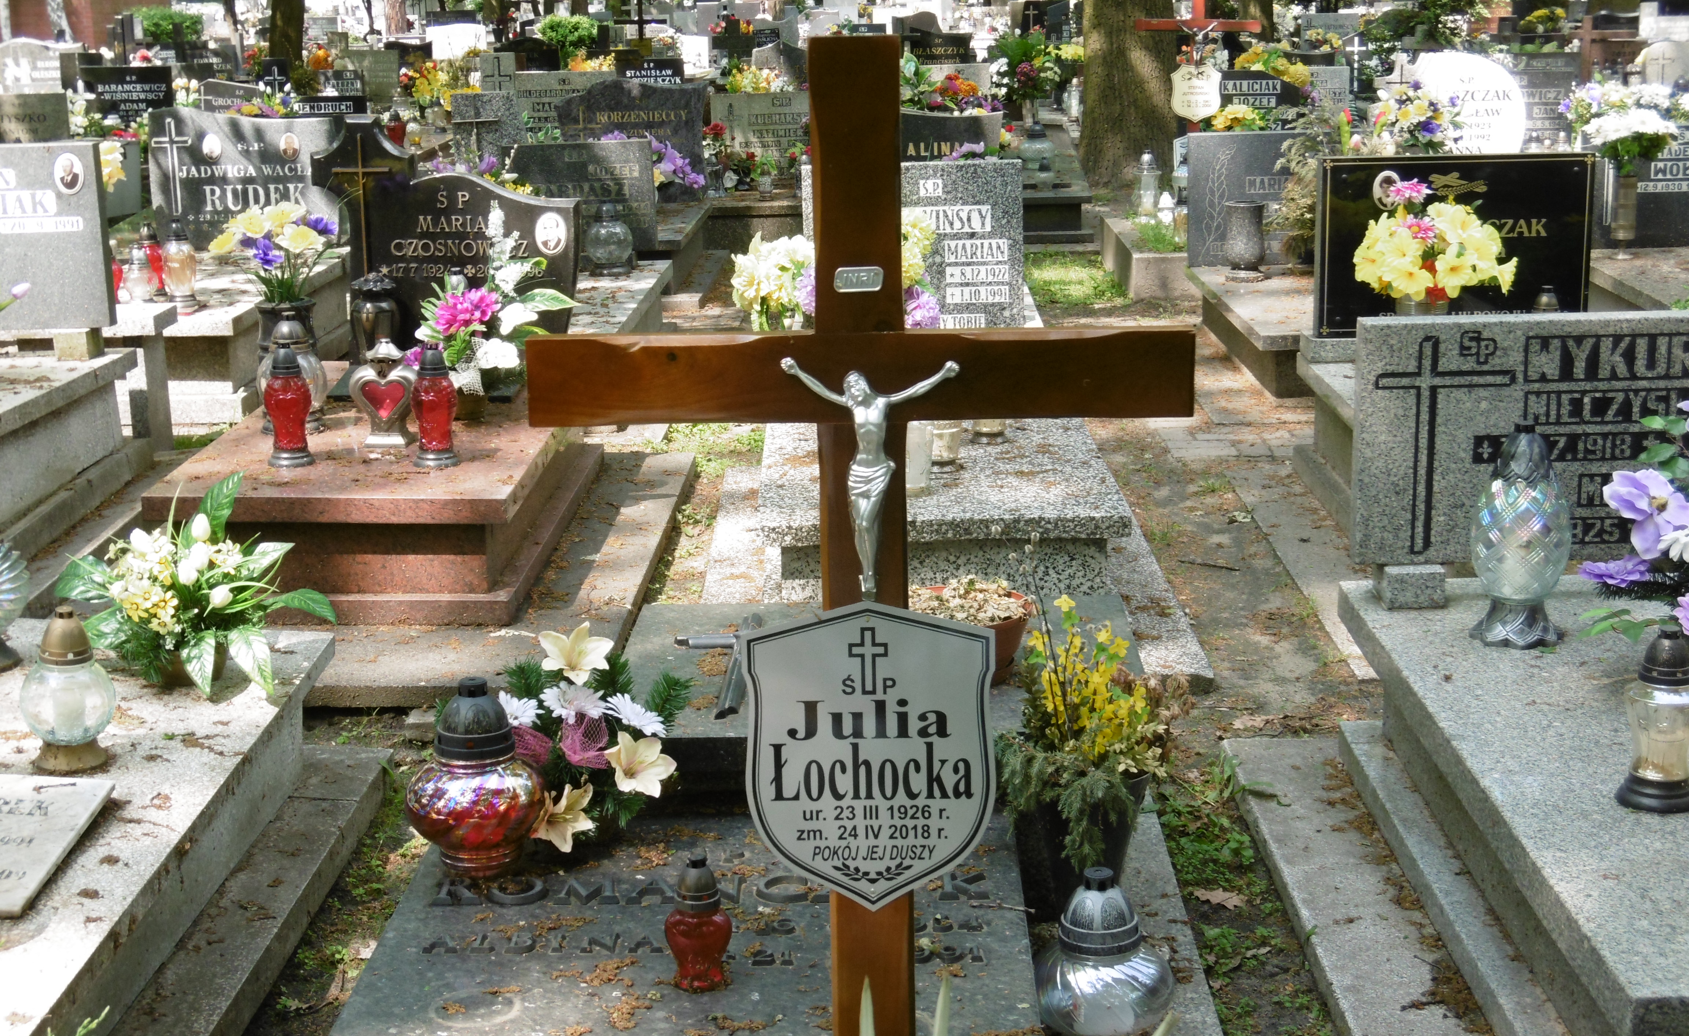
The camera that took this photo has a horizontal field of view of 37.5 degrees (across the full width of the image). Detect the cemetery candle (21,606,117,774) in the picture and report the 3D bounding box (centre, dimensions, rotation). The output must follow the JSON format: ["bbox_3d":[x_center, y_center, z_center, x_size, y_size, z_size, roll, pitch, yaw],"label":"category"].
[{"bbox_3d":[-1.198,0.259,3.866,0.150,0.254,0.150,-1,13,1],"label":"cemetery candle"}]

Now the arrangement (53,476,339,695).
[{"bbox_3d":[-1.128,0.108,4.295,0.472,0.359,0.380,-1,13,1],"label":"arrangement"}]

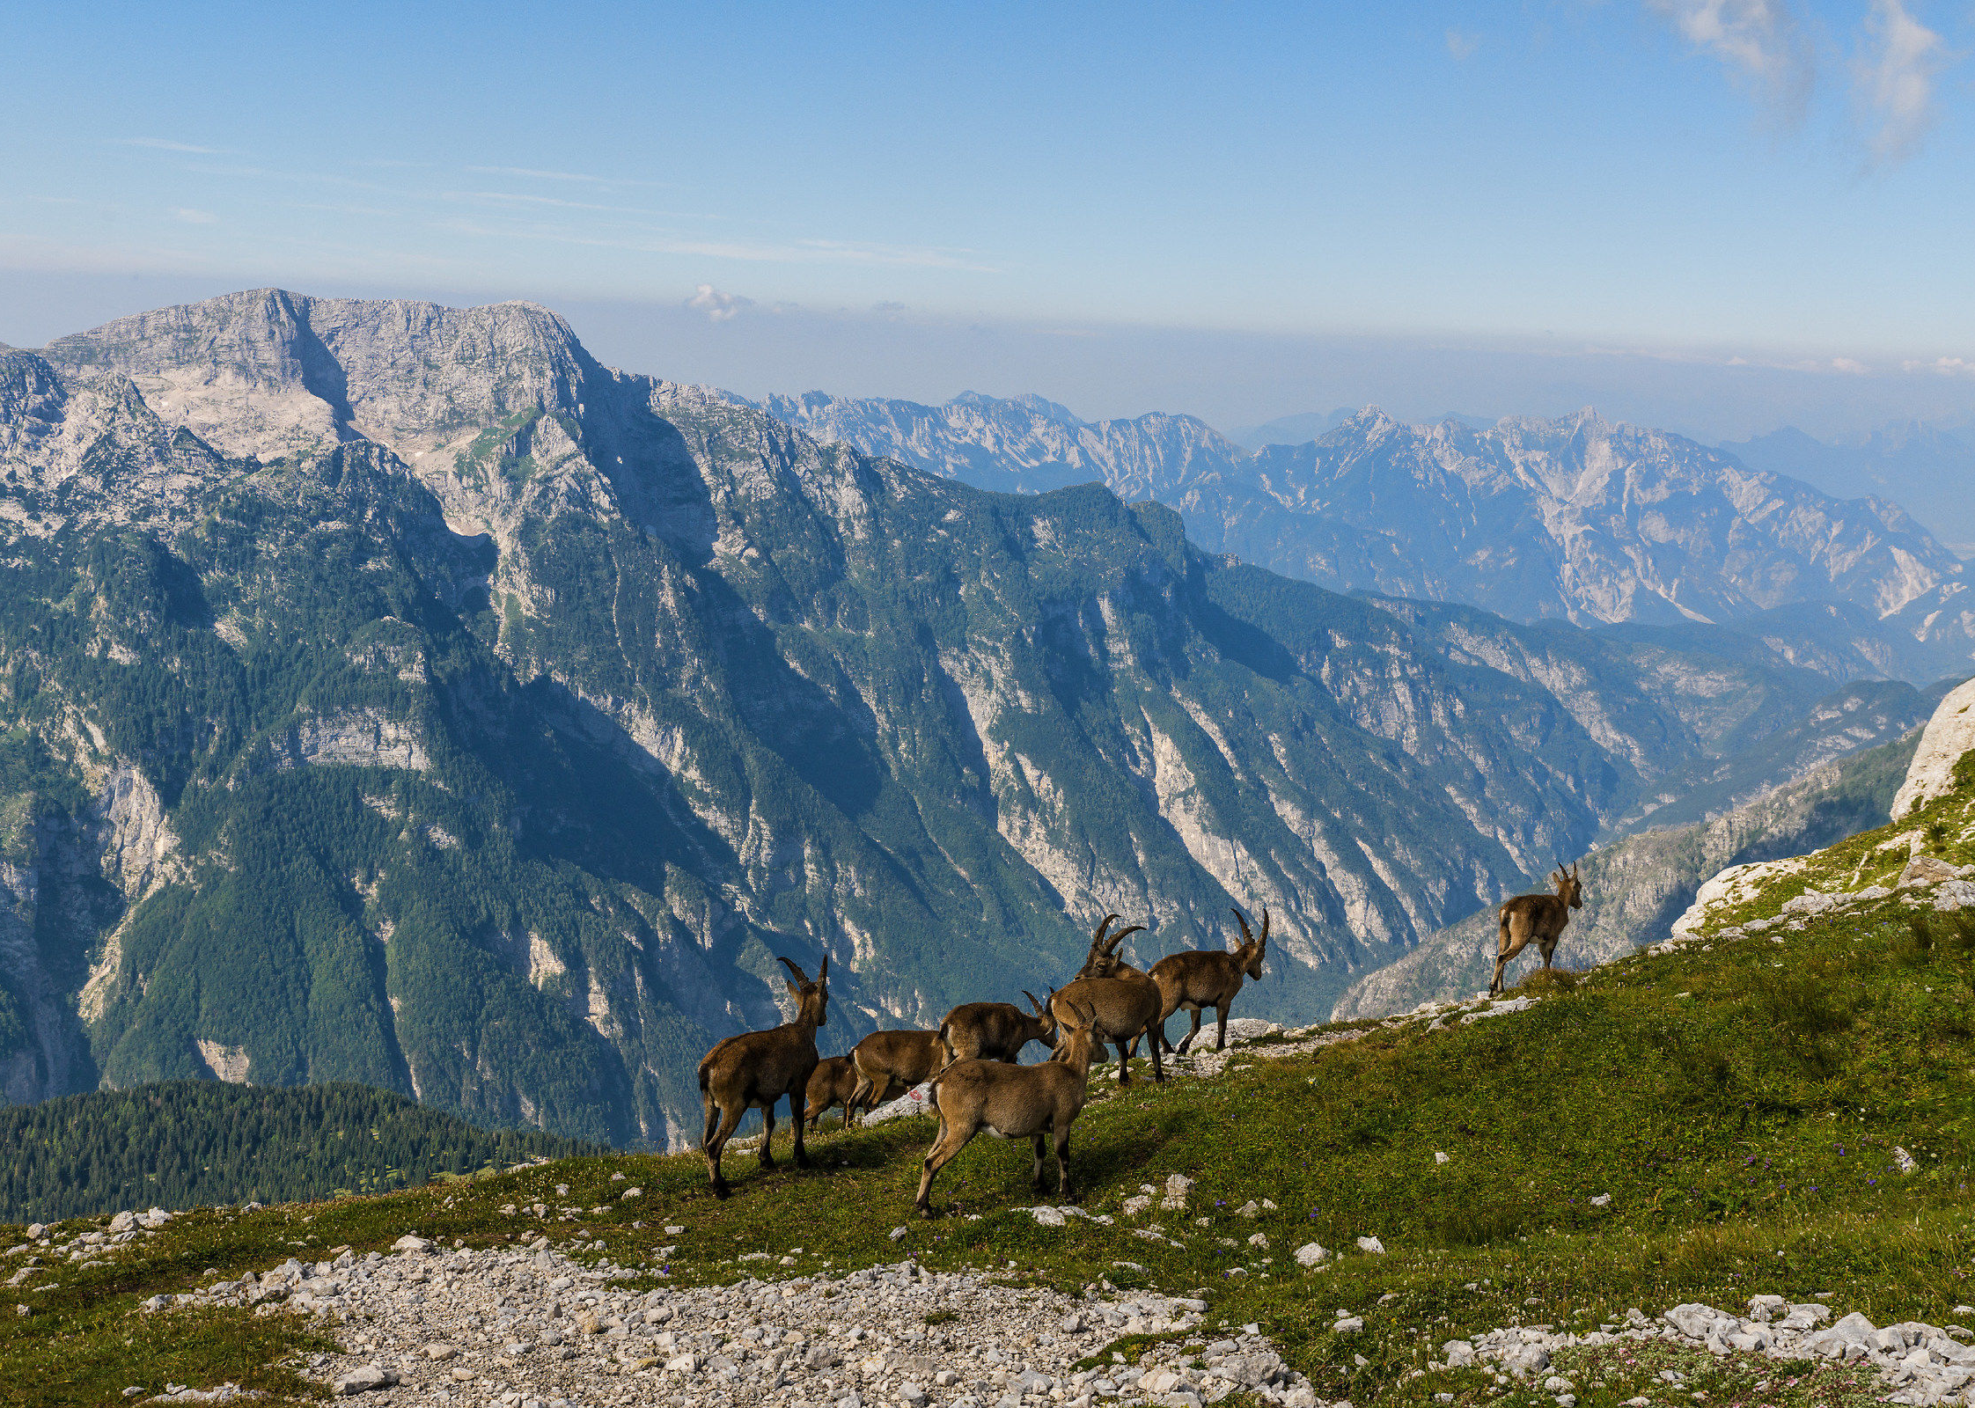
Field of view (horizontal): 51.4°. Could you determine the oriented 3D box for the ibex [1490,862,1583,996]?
[{"bbox_3d":[4.369,1.783,16.300,0.330,0.970,1.050,10,12,37],"label":"ibex"}]

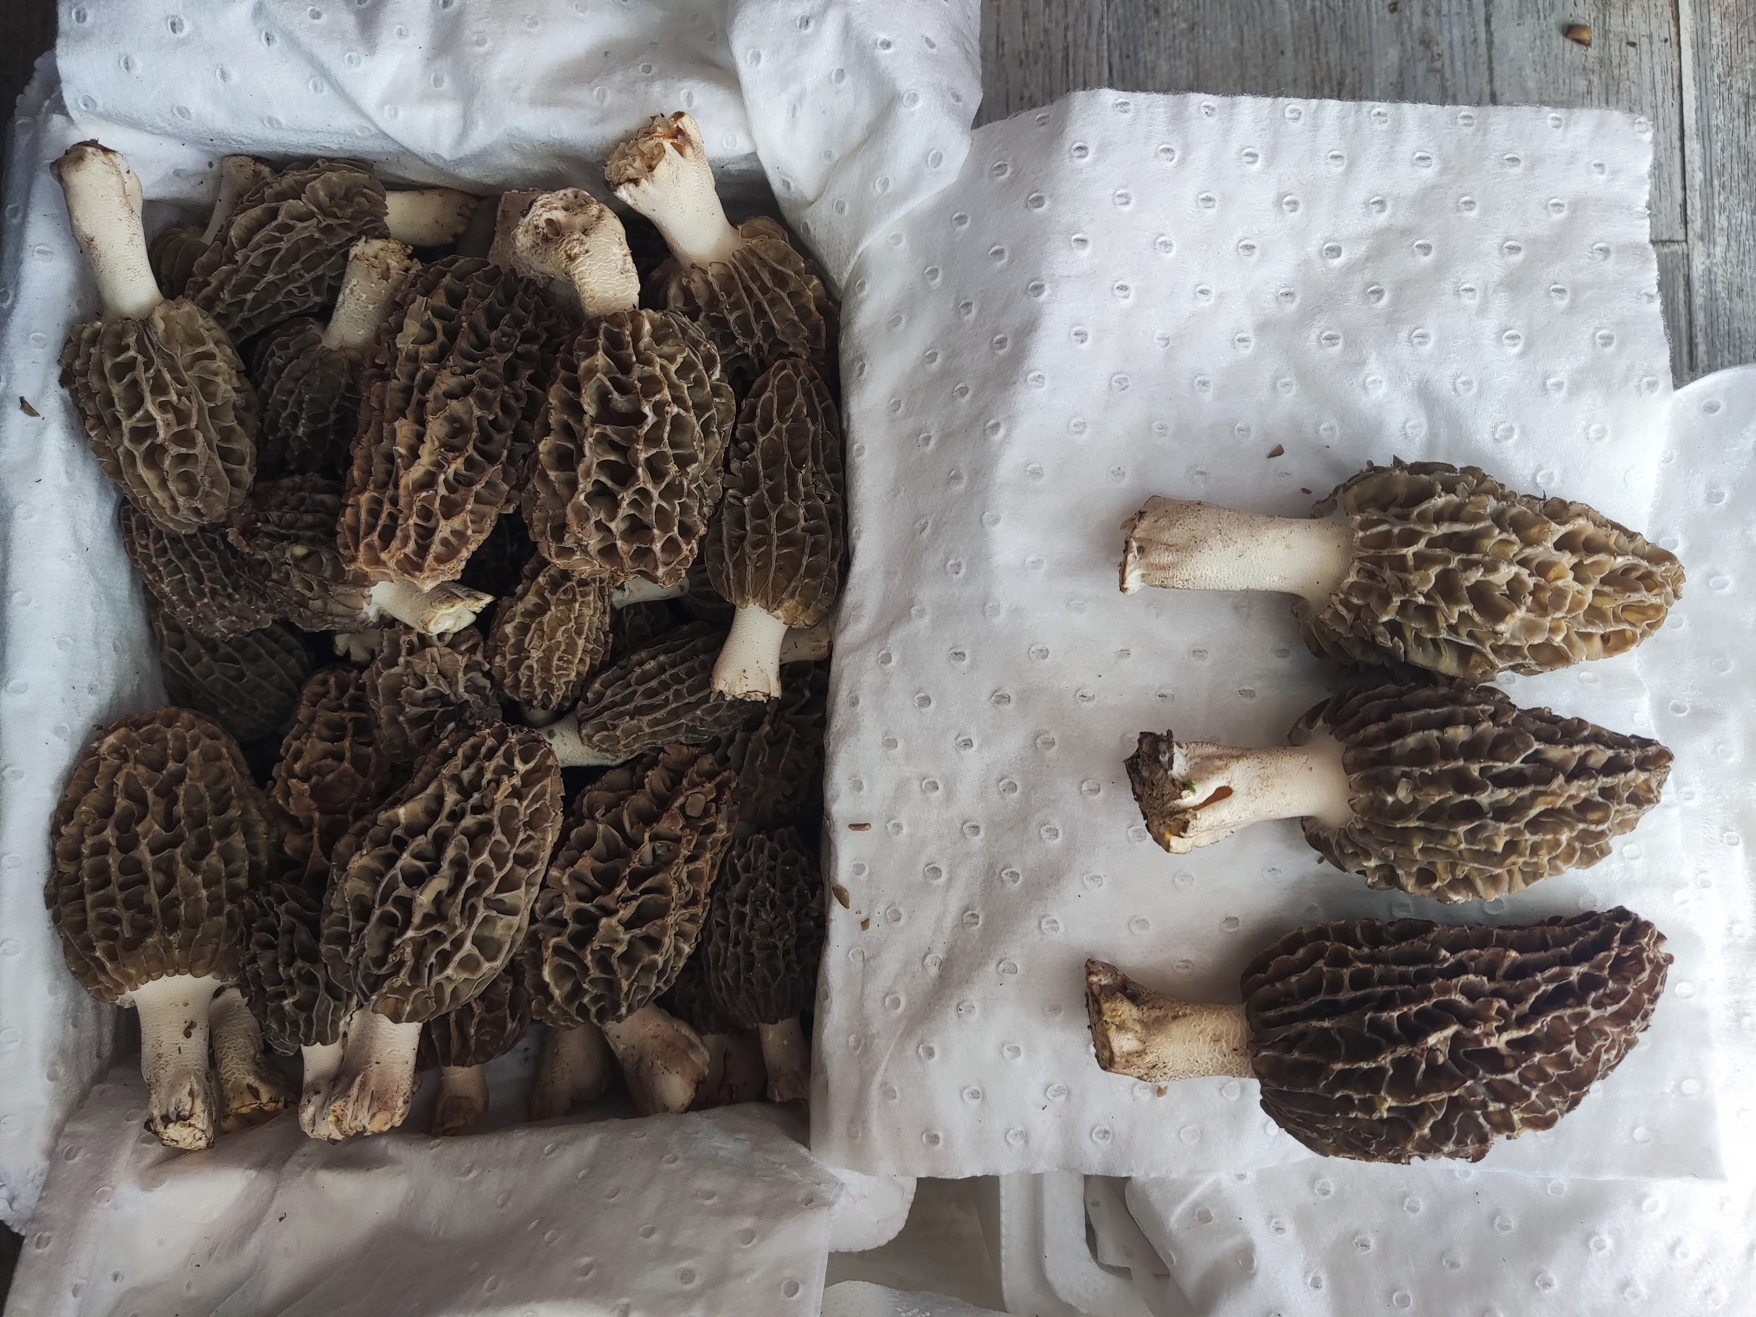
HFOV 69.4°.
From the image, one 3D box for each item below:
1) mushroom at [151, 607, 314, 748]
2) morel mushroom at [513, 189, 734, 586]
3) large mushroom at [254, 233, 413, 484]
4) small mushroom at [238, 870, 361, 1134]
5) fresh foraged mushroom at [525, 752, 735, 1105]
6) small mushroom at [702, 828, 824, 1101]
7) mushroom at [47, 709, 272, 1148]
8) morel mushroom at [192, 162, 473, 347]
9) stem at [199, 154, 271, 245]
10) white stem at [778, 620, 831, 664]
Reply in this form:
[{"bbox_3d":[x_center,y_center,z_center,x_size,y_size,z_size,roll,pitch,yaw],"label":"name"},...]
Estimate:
[{"bbox_3d":[-0.177,0.004,0.347,0.057,0.038,0.040,43,90,-6],"label":"mushroom"},{"bbox_3d":[-0.059,-0.063,0.297,0.047,0.046,0.096,-10,102,0],"label":"morel mushroom"},{"bbox_3d":[-0.157,-0.086,0.366,0.038,0.038,0.077,18,107,0],"label":"large mushroom"},{"bbox_3d":[-0.150,0.091,0.328,0.033,0.033,0.069,-9,87,0],"label":"small mushroom"},{"bbox_3d":[-0.065,0.071,0.330,0.046,0.045,0.099,10,104,0],"label":"fresh foraged mushroom"},{"bbox_3d":[-0.032,0.086,0.355,0.035,0.035,0.079,-6,101,0],"label":"small mushroom"},{"bbox_3d":[-0.181,0.068,0.321,0.056,0.054,0.113,-3,90,0],"label":"mushroom"},{"bbox_3d":[-0.153,-0.113,0.355,0.085,0.041,0.041,-20,90,6],"label":"morel mushroom"},{"bbox_3d":[-0.189,-0.133,0.371,0.015,0.015,0.033,25,107,0],"label":"stem"},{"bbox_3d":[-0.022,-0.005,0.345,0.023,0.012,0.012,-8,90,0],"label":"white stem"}]

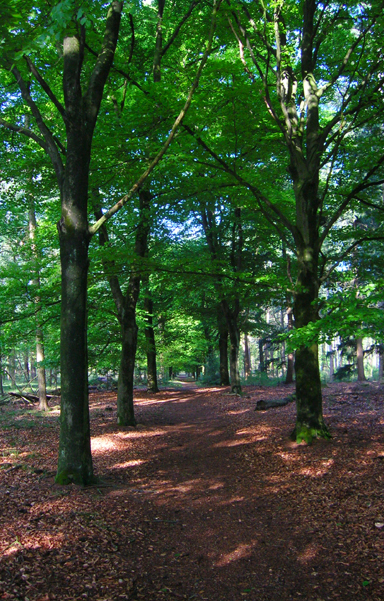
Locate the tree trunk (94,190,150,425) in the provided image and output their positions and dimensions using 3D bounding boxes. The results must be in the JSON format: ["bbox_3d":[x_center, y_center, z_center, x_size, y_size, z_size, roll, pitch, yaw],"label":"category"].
[{"bbox_3d":[-1.792,0.107,14.997,1.350,5.950,0.700,0,-6,-7],"label":"tree trunk"}]

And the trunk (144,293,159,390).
[{"bbox_3d":[-1.904,1.884,27.737,0.620,4.740,0.500,0,-6,-4],"label":"trunk"}]

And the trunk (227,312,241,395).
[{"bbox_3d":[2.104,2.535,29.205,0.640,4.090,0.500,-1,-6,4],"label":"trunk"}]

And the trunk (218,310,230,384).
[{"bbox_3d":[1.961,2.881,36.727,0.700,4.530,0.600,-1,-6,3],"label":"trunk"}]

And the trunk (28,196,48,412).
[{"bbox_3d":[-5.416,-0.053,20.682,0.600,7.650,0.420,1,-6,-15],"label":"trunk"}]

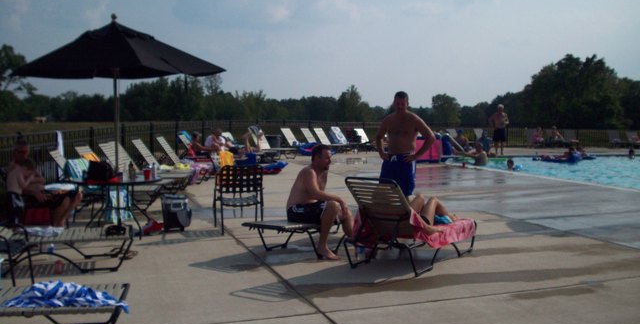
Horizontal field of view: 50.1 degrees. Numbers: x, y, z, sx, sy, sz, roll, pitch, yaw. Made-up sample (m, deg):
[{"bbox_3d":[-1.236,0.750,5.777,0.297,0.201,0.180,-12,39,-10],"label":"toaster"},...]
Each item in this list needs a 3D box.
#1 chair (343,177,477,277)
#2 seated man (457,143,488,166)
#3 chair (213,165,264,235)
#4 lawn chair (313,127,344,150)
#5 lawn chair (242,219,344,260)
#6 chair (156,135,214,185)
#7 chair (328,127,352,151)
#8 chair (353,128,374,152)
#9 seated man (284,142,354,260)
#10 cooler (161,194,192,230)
[{"bbox_3d":[0.975,0.576,7.080,0.680,0.870,1.560,3,5,34],"label":"chair"},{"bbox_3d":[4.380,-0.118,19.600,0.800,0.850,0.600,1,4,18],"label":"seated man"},{"bbox_3d":[-1.050,0.451,8.840,0.570,0.860,0.620,-1,4,-17],"label":"chair"},{"bbox_3d":[0.460,-0.691,23.900,1.450,0.920,0.660,2,5,26],"label":"lawn chair"},{"bbox_3d":[-0.008,0.792,7.908,0.690,0.370,1.930,3,5,34],"label":"lawn chair"},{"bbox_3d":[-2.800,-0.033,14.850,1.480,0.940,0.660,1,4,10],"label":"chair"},{"bbox_3d":[0.900,-0.745,24.500,1.420,0.940,0.660,2,5,26],"label":"chair"},{"bbox_3d":[1.972,-0.813,26.709,1.650,0.920,0.660,3,5,35],"label":"chair"},{"bbox_3d":[-0.005,0.408,7.447,0.680,1.200,0.500,1,4,22],"label":"seated man"},{"bbox_3d":[-1.913,0.664,9.089,0.380,0.470,0.320,-1,4,-12],"label":"cooler"}]

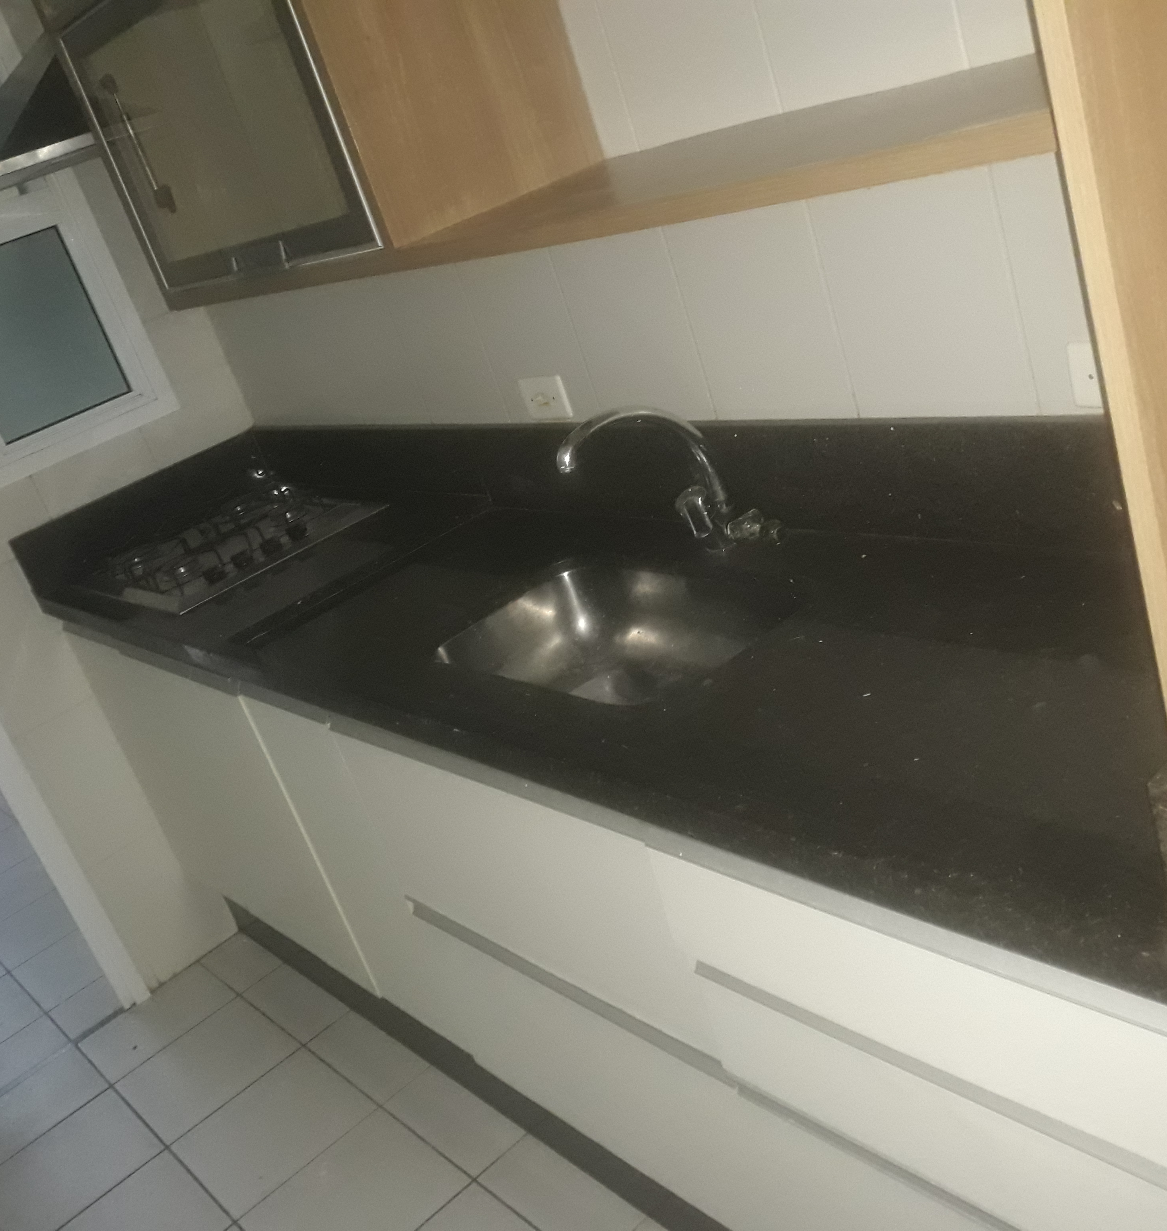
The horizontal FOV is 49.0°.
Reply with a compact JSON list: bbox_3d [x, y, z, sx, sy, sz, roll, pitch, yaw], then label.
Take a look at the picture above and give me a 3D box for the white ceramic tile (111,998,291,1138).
[{"bbox_3d":[-0.770,0.926,2.625,0.307,0.010,0.307,-33,26,-31],"label":"white ceramic tile"}]

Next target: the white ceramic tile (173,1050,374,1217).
[{"bbox_3d":[-0.577,0.959,2.389,0.307,0.010,0.307,-33,26,-31],"label":"white ceramic tile"}]

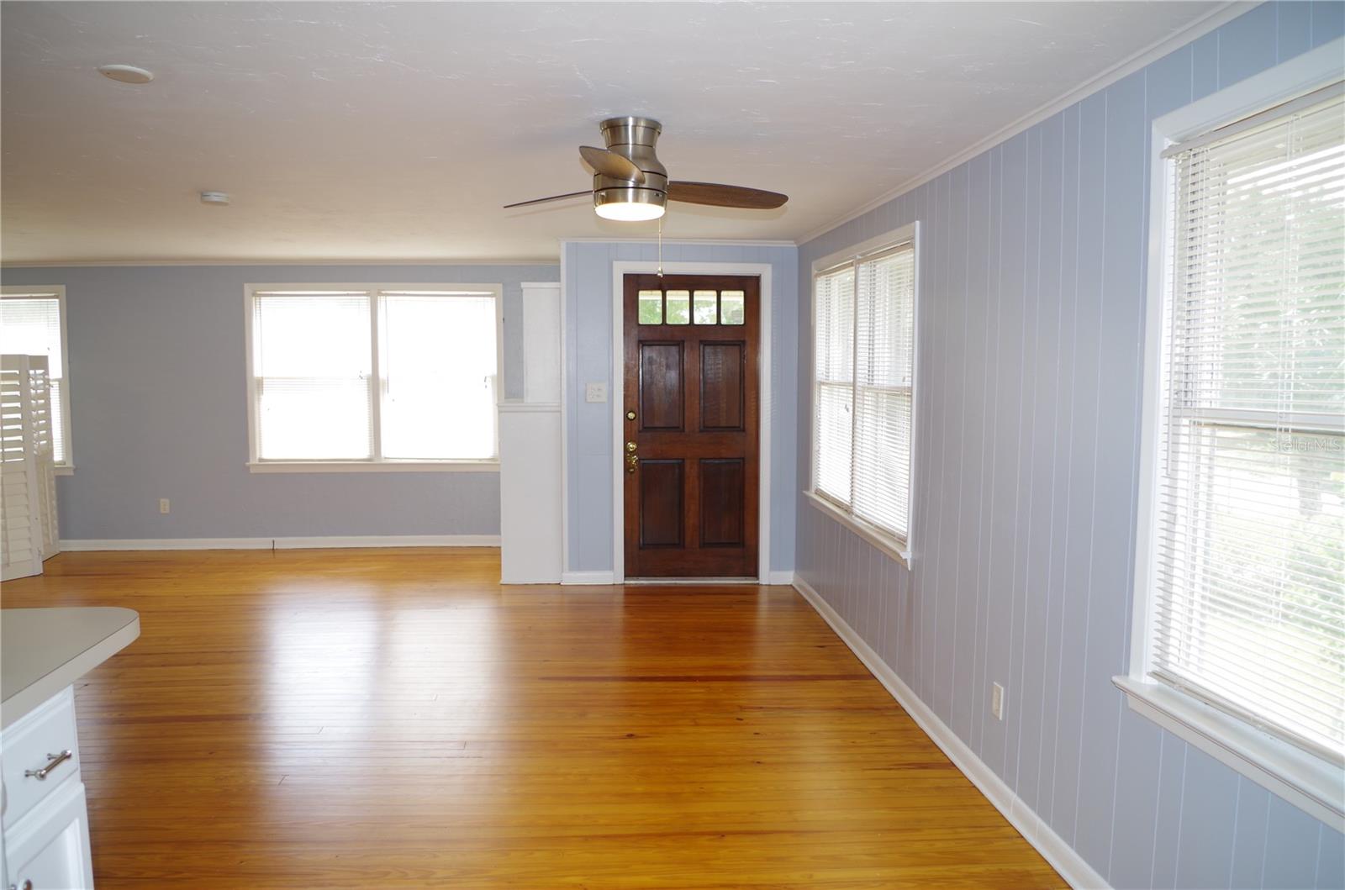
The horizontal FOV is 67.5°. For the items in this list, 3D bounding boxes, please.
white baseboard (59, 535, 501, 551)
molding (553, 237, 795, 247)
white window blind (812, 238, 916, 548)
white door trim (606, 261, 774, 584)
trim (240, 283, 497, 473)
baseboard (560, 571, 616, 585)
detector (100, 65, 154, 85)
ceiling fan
[{"bbox_3d":[-3.099,0.800,8.064,3.470,0.090,0.020,0,5,-5],"label":"white baseboard"},{"bbox_3d":[0.036,-1.329,6.578,1.590,0.045,0.040,0,5,-5],"label":"molding"},{"bbox_3d":[0.966,-0.303,5.316,0.050,1.350,1.920,0,5,-5],"label":"white window blind"},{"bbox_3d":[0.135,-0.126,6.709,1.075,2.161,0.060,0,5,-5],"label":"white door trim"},{"bbox_3d":[-2.376,-0.547,8.021,1.980,1.460,0.100,0,5,-5],"label":"trim"},{"bbox_3d":[-0.562,0.899,6.727,0.345,0.087,0.020,0,5,-5],"label":"baseboard"},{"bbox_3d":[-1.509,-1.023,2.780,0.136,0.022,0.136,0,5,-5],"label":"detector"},{"bbox_3d":[-0.079,-0.904,3.276,1.040,0.320,1.065,0,5,-5],"label":"ceiling fan"}]

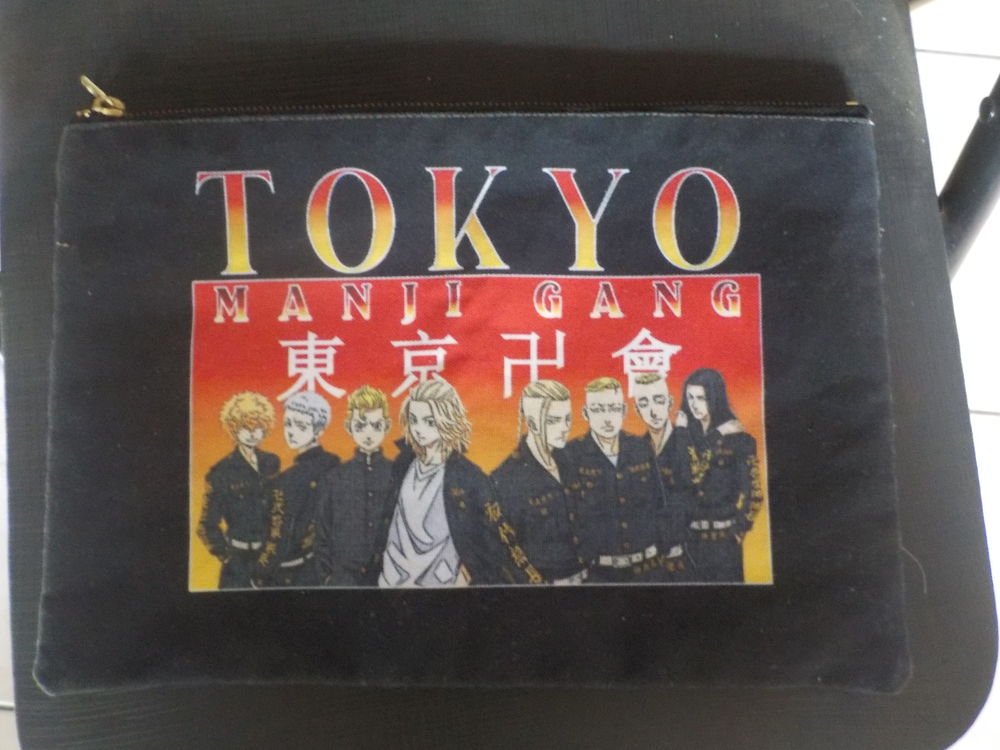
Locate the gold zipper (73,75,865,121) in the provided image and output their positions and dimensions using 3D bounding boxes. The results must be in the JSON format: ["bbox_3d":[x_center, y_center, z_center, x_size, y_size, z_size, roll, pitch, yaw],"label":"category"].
[{"bbox_3d":[-0.013,-0.111,0.345,0.313,0.010,0.015,0,83,0],"label":"gold zipper"}]

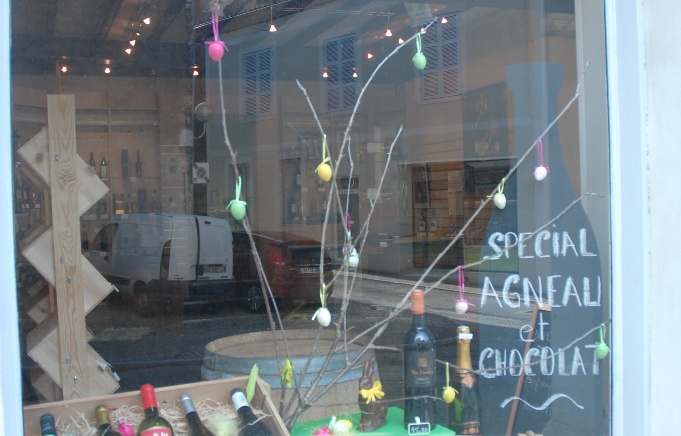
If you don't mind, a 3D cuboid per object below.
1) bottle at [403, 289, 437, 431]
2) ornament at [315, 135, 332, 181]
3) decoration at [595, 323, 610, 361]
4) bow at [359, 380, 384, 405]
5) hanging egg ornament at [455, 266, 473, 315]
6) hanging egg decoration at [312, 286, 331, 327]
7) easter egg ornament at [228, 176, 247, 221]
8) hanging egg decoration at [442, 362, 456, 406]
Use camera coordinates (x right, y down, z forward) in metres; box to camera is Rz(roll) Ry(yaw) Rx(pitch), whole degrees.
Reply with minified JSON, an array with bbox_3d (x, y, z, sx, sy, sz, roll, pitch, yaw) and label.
[{"bbox_3d":[0.186,0.330,1.801,0.075,0.323,0.075,-1,1,-4],"label":"bottle"},{"bbox_3d":[-0.038,-0.136,1.740,0.038,0.108,0.036,-1,1,-1],"label":"ornament"},{"bbox_3d":[0.663,0.314,1.940,0.039,0.090,0.034,-1,1,19],"label":"decoration"},{"bbox_3d":[0.073,0.413,1.817,0.058,0.052,0.033,-1,1,-19],"label":"bow"},{"bbox_3d":[0.314,0.183,1.940,0.045,0.121,0.035,-1,1,9],"label":"hanging egg ornament"},{"bbox_3d":[-0.045,0.206,1.800,0.041,0.097,0.036,-1,1,-1],"label":"hanging egg decoration"},{"bbox_3d":[-0.222,-0.042,1.650,0.041,0.095,0.037,-1,1,-8],"label":"easter egg ornament"},{"bbox_3d":[0.268,0.405,1.880,0.034,0.100,0.034,-1,1,8],"label":"hanging egg decoration"}]

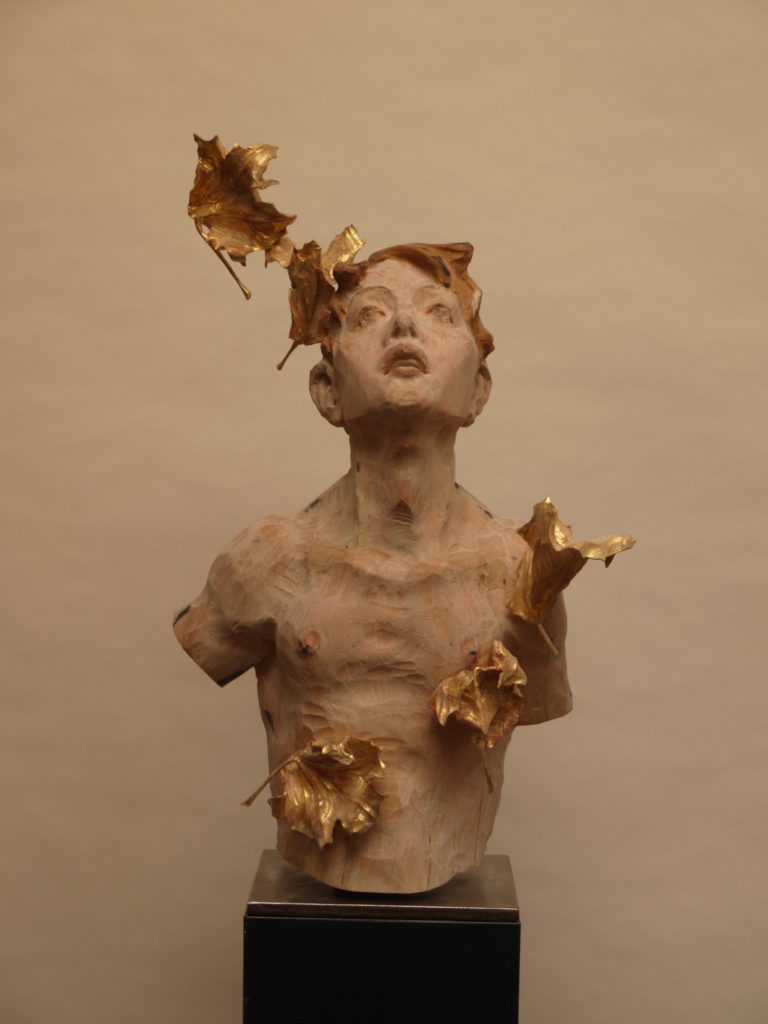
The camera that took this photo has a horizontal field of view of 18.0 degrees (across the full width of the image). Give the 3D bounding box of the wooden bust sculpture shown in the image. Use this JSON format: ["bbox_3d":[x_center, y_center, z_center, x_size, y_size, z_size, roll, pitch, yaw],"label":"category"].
[{"bbox_3d":[0.018,-0.002,2.340,0.445,0.720,0.285,1,3,-2],"label":"wooden bust sculpture"}]

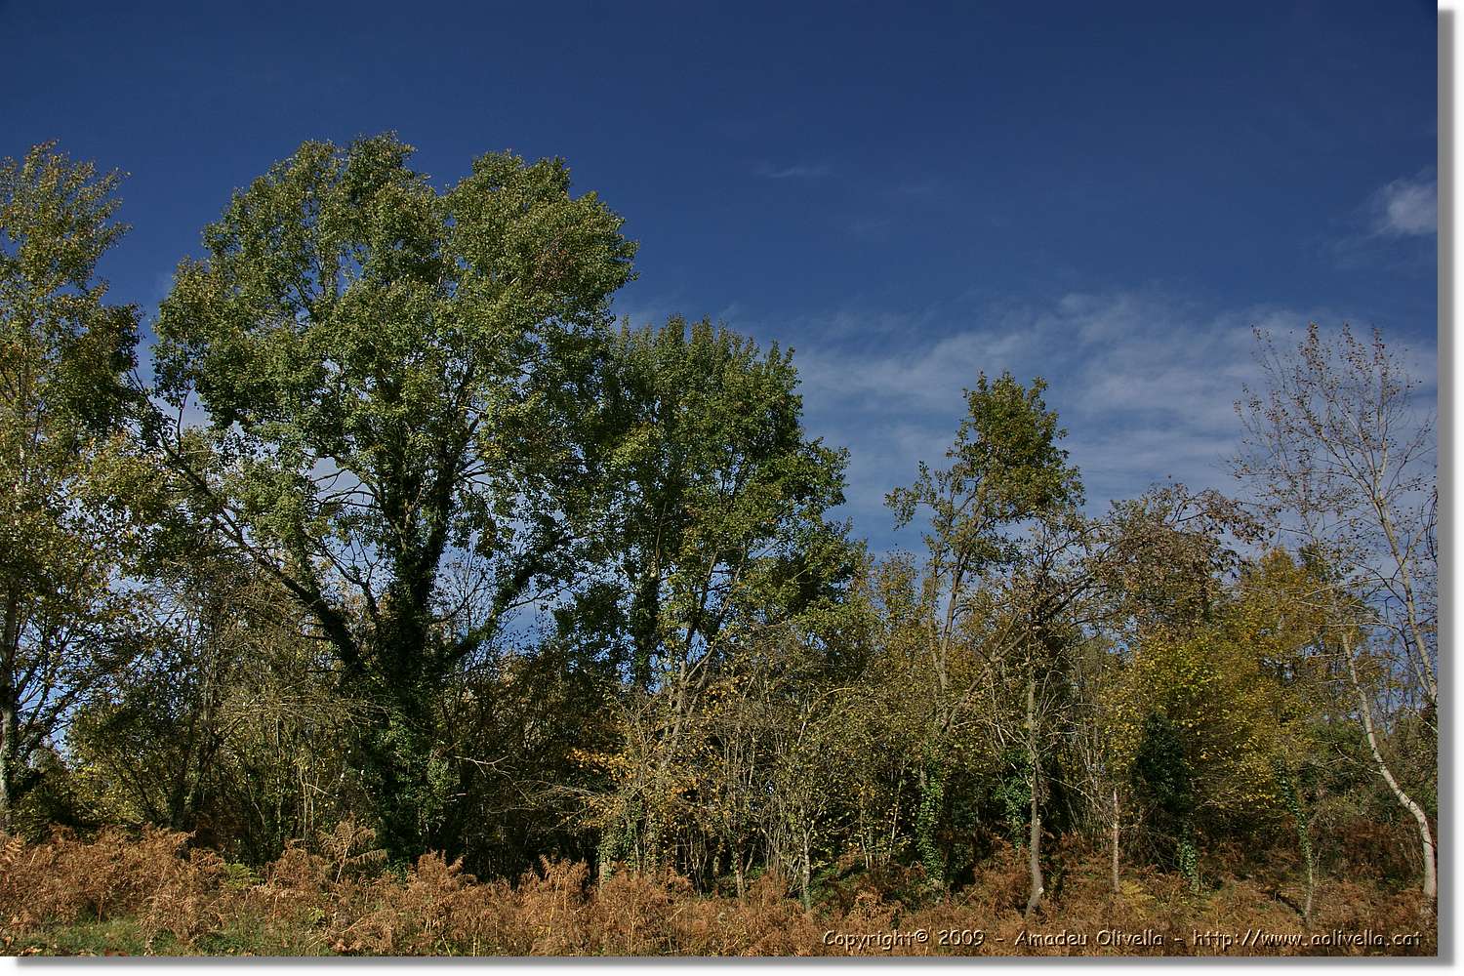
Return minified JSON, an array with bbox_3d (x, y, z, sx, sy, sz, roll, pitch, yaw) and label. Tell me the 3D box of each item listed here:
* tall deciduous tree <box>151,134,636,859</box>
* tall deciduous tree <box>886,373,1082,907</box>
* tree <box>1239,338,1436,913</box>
[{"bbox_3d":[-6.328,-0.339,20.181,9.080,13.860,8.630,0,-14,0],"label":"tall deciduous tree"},{"bbox_3d":[3.843,2.057,16.492,3.000,8.030,3.000,0,-14,0],"label":"tall deciduous tree"},{"bbox_3d":[9.519,1.614,16.603,3.640,8.790,3.450,0,-14,0],"label":"tree"}]

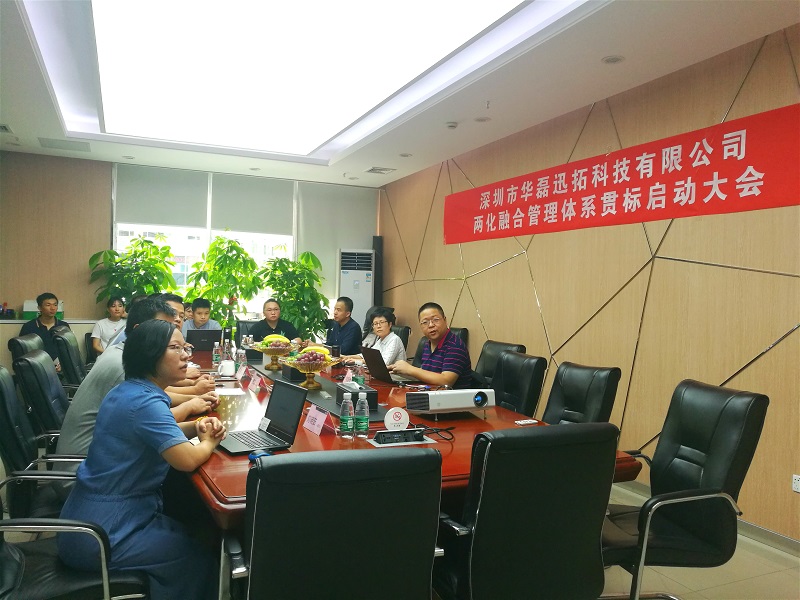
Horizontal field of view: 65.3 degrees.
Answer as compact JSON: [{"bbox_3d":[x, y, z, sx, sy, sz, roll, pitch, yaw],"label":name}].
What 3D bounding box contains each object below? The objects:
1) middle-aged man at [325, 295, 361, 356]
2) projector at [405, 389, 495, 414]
[{"bbox_3d":[-0.714,0.631,6.527,0.780,1.300,0.550,1,1,-30],"label":"middle-aged man"},{"bbox_3d":[0.243,0.481,3.000,0.355,0.095,0.250,1,-2,-24],"label":"projector"}]

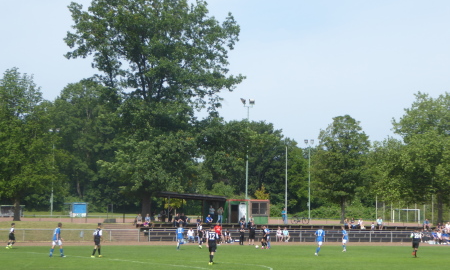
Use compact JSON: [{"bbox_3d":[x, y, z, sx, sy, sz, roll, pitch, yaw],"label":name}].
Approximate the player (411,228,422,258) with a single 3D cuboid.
[{"bbox_3d":[10.825,6.126,66.280,0.600,1.590,0.500,1,-4,-12],"label":"player"}]

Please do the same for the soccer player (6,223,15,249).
[{"bbox_3d":[-14.808,7.023,81.000,0.650,1.750,0.500,2,-4,-17],"label":"soccer player"}]

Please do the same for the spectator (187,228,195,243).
[{"bbox_3d":[-2.989,8.783,102.000,0.600,1.270,0.750,2,-4,-14],"label":"spectator"}]

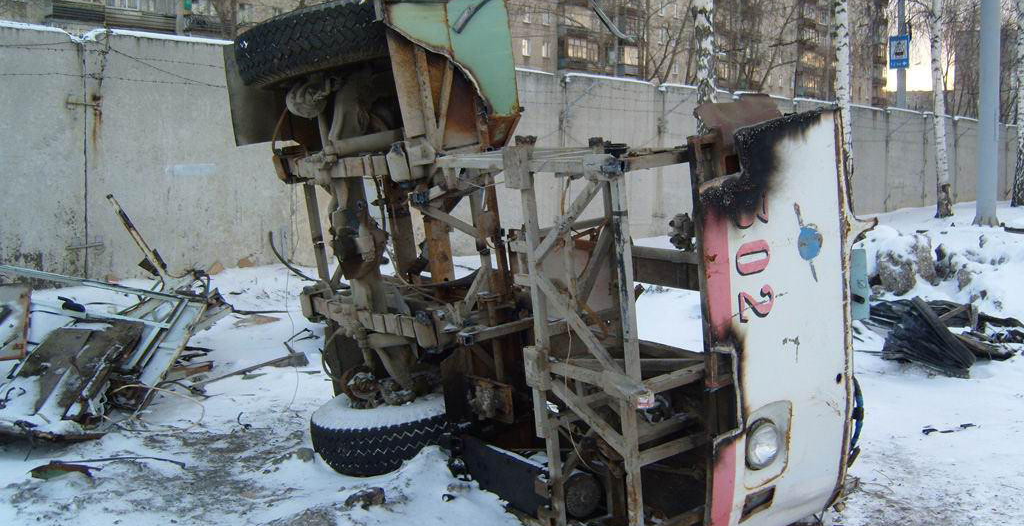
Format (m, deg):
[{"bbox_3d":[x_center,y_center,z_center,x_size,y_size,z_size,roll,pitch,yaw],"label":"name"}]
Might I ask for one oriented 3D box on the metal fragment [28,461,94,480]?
[{"bbox_3d":[-2.331,1.084,5.370,0.340,0.080,0.120,1,5,12],"label":"metal fragment"}]

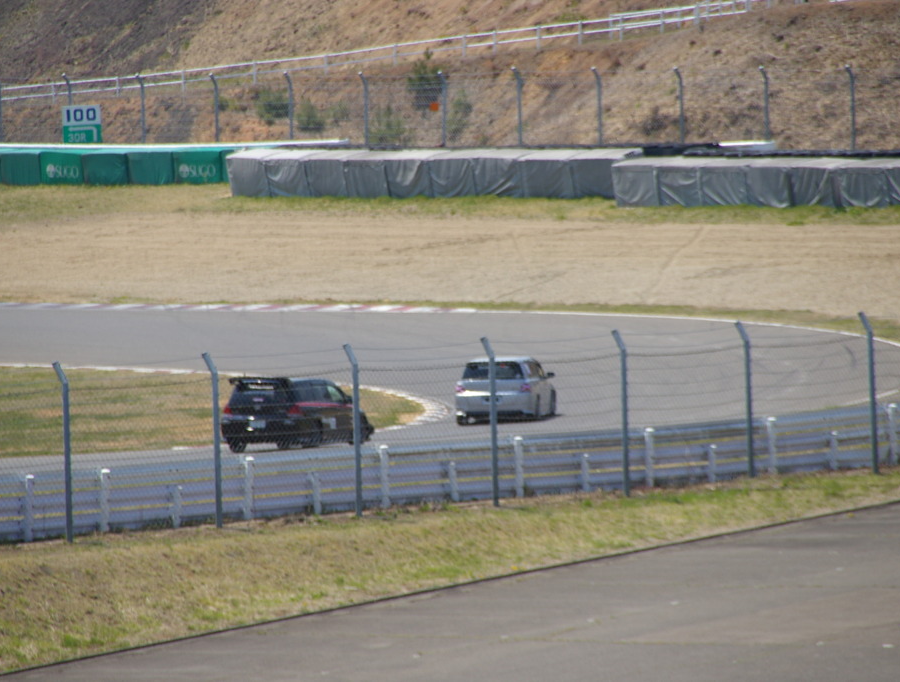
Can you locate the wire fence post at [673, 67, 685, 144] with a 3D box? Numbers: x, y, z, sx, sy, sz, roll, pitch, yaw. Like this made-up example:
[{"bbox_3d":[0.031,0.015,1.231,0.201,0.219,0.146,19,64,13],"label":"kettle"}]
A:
[{"bbox_3d":[6.773,-6.700,314.000,0.280,2.750,0.090,-3,3,-36],"label":"wire fence post"}]

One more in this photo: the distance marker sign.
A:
[{"bbox_3d":[-11.011,-6.473,320.000,1.180,1.230,0.050,-2,3,-5],"label":"distance marker sign"}]

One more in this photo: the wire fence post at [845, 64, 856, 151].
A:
[{"bbox_3d":[11.132,-6.298,296.000,0.260,2.700,0.080,-4,3,-35],"label":"wire fence post"}]

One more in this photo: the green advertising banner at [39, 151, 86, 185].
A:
[{"bbox_3d":[-11.673,-5.315,328.247,1.850,1.040,0.700,1,4,45],"label":"green advertising banner"}]

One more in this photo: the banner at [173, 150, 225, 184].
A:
[{"bbox_3d":[-7.159,-5.026,311.153,0.550,0.940,2.150,-4,4,-38],"label":"banner"}]

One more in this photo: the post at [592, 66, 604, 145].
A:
[{"bbox_3d":[4.231,-6.459,305.000,0.260,2.700,0.080,-4,3,-35],"label":"post"}]

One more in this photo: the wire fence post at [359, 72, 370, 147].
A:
[{"bbox_3d":[-2.622,-6.854,327.000,0.280,2.750,0.090,-3,3,-36],"label":"wire fence post"}]

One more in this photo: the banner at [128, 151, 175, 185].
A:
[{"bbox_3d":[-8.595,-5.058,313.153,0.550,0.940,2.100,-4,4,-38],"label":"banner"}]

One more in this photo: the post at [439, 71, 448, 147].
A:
[{"bbox_3d":[-0.197,-6.781,323.500,0.280,2.750,0.090,-3,3,-36],"label":"post"}]

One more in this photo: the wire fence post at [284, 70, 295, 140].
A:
[{"bbox_3d":[-4.983,-6.948,330.000,0.280,2.750,0.090,-3,3,-36],"label":"wire fence post"}]

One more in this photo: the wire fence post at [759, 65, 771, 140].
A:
[{"bbox_3d":[8.819,-6.333,299.000,0.260,2.700,0.080,-4,3,-35],"label":"wire fence post"}]

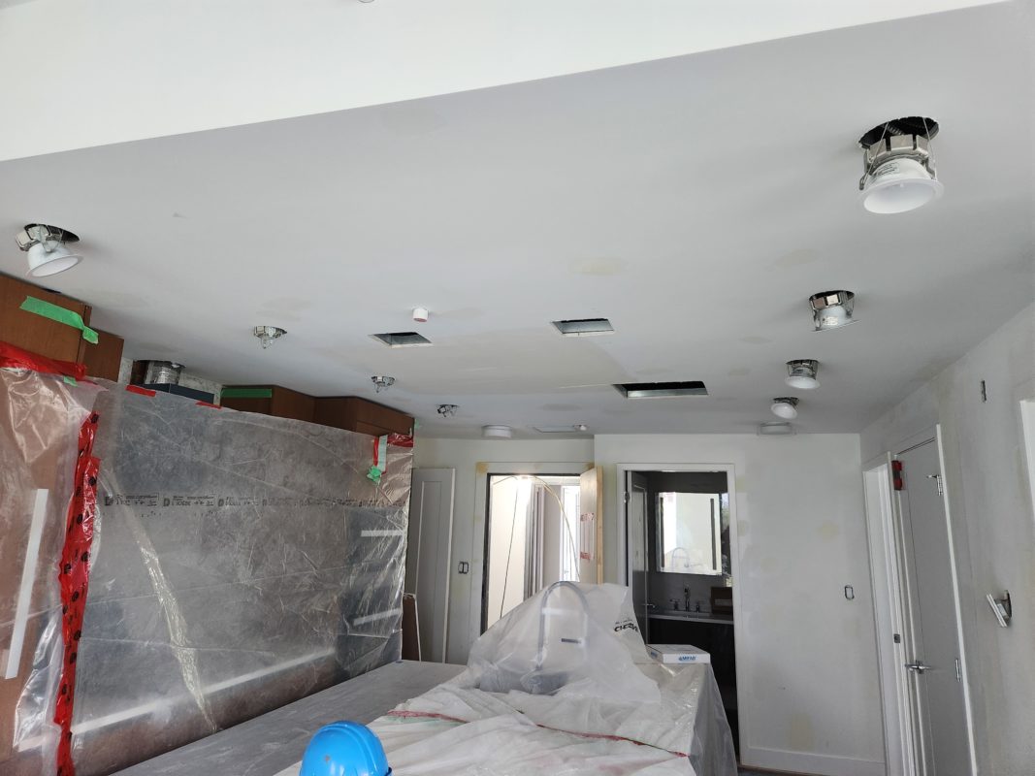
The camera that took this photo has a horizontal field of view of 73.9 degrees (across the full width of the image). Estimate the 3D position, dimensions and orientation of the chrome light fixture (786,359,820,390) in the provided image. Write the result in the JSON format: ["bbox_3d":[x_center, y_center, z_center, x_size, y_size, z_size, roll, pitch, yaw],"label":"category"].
[{"bbox_3d":[1.235,-0.055,2.979,0.140,0.106,0.140,-1,-12,17],"label":"chrome light fixture"}]

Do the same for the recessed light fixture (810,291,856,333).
[{"bbox_3d":[0.973,-0.235,2.123,0.138,0.100,0.138,-1,-12,17],"label":"recessed light fixture"}]

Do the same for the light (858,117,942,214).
[{"bbox_3d":[0.694,-0.403,1.250,0.137,0.124,0.137,-1,-12,17],"label":"light"}]

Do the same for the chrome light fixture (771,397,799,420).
[{"bbox_3d":[1.488,0.114,3.814,0.140,0.100,0.140,-1,-12,17],"label":"chrome light fixture"}]

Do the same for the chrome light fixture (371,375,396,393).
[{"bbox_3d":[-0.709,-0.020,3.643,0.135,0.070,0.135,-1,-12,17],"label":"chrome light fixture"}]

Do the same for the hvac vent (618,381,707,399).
[{"bbox_3d":[0.776,-0.018,3.695,0.450,0.075,0.390,-1,-12,17],"label":"hvac vent"}]

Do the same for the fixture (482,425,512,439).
[{"bbox_3d":[-0.158,0.344,5.343,0.230,0.075,0.230,2,-11,0],"label":"fixture"}]

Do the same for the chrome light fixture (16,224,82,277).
[{"bbox_3d":[-1.260,-0.363,1.853,0.142,0.100,0.142,-1,-12,17],"label":"chrome light fixture"}]

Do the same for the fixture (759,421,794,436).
[{"bbox_3d":[1.765,0.279,4.688,0.220,0.070,0.220,-1,-12,17],"label":"fixture"}]

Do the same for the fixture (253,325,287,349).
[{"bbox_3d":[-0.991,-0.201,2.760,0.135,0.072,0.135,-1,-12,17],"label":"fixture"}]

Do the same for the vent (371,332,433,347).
[{"bbox_3d":[-0.472,-0.216,2.849,0.200,0.055,0.220,-1,-12,17],"label":"vent"}]

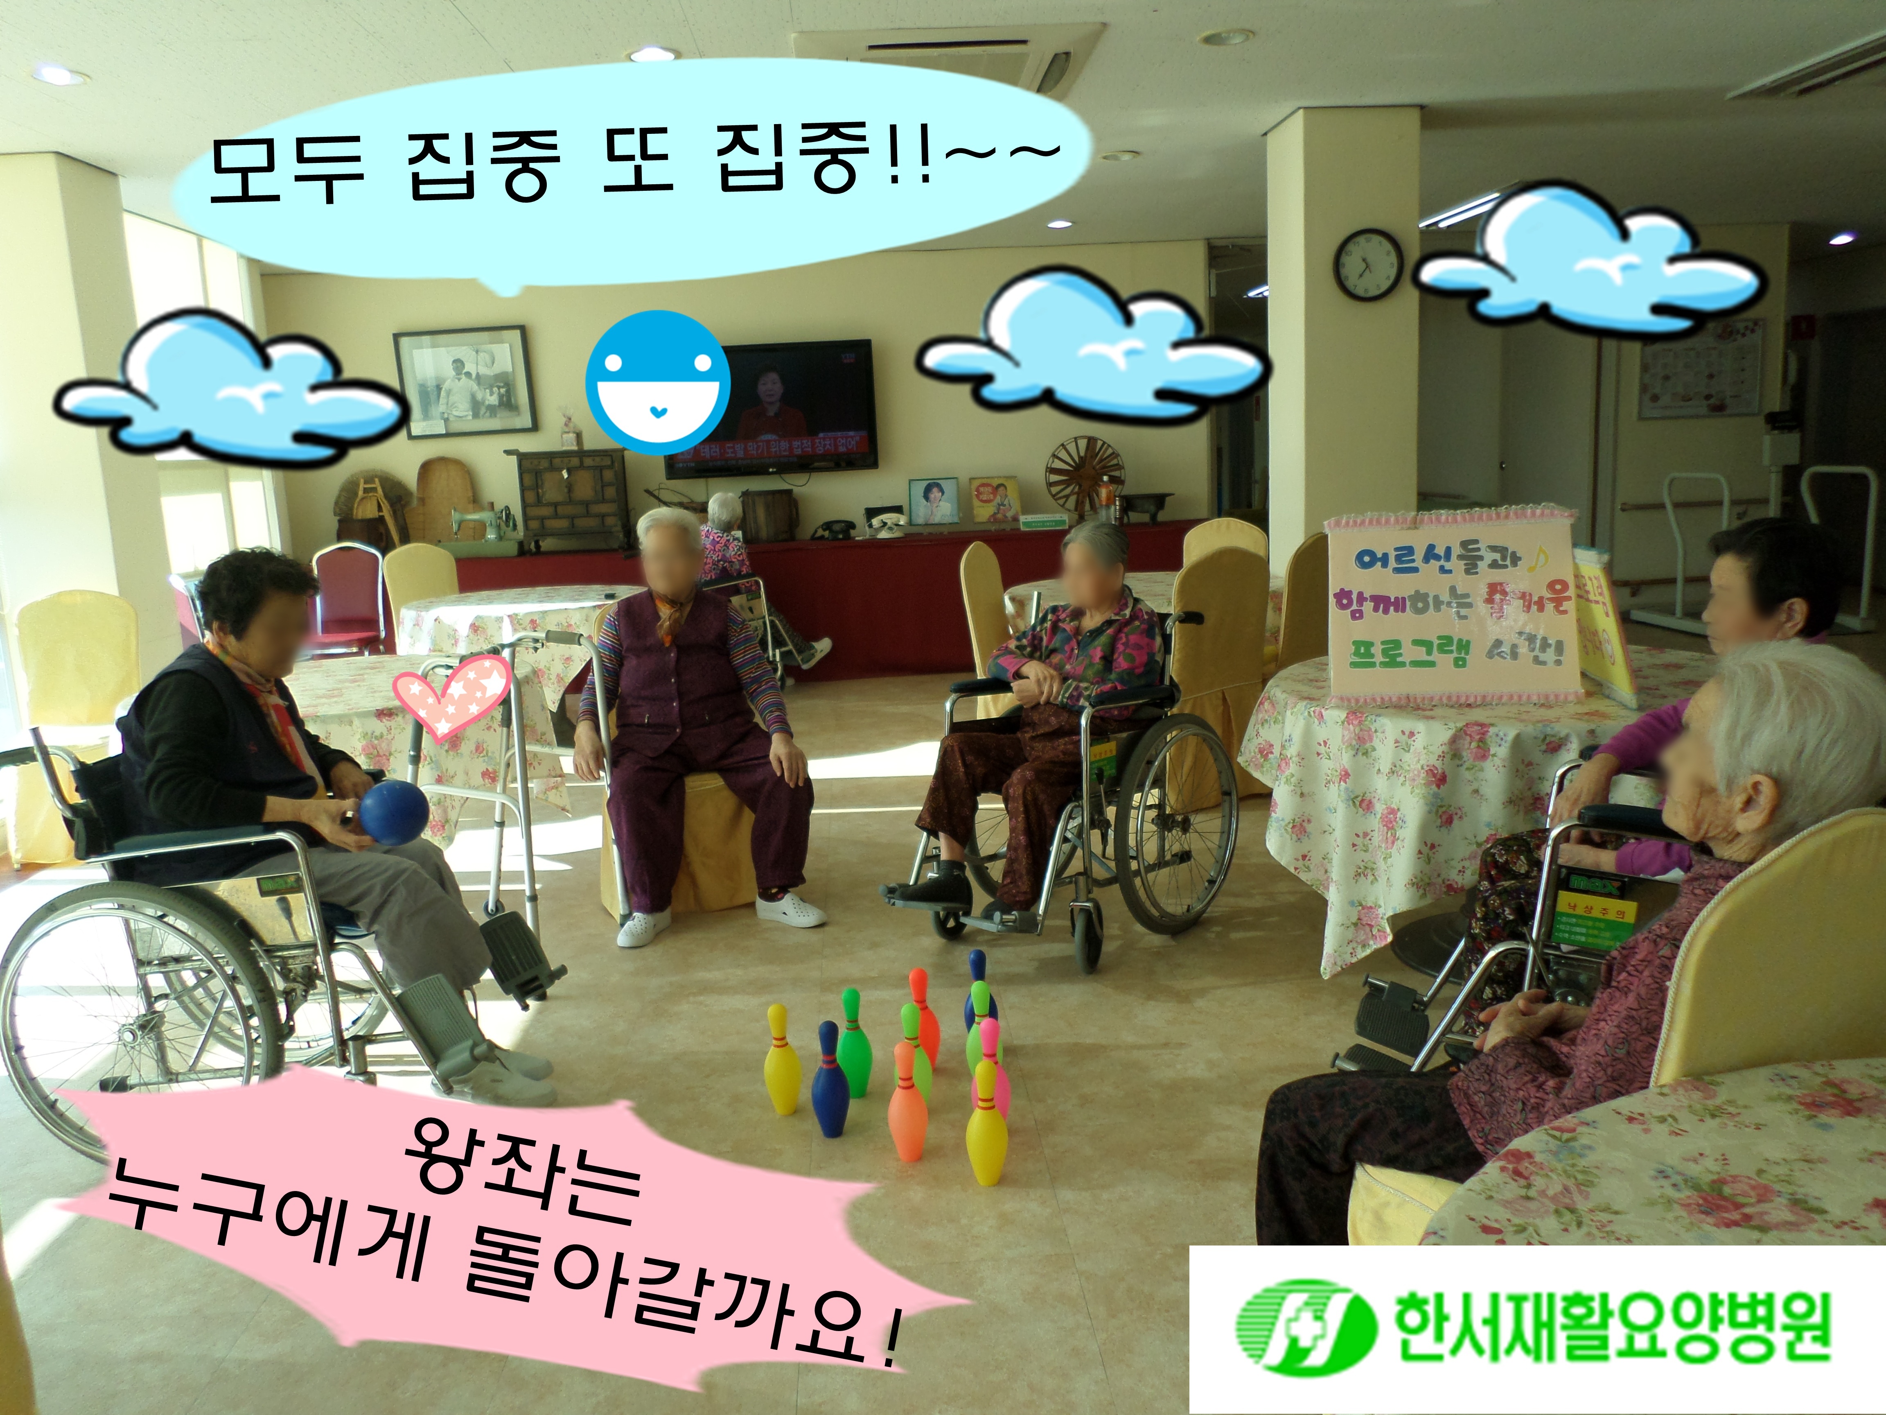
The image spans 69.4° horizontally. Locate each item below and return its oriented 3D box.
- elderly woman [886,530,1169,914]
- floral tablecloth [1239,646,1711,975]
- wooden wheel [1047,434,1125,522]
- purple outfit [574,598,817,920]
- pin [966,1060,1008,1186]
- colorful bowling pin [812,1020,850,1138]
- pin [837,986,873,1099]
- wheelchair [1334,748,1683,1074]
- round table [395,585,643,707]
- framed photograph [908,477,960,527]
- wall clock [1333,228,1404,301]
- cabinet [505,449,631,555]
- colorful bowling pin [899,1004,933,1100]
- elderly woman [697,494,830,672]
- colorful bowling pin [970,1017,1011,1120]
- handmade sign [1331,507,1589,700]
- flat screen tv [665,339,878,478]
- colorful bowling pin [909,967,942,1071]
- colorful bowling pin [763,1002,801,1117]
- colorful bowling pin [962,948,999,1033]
[{"bbox_3d":[0.215,0.022,3.534,0.516,0.997,0.826,5,13,38],"label":"elderly woman"},{"bbox_3d":[1.422,0.231,3.339,1.320,0.630,1.320,-3,10,-4],"label":"floral tablecloth"},{"bbox_3d":[0.963,-1.546,9.192,0.535,0.560,0.150,-3,9,-4],"label":"wooden wheel"},{"bbox_3d":[-0.737,0.125,4.040,0.650,0.910,0.620,-4,9,-10],"label":"purple outfit"},{"bbox_3d":[0.080,0.738,2.417,0.076,0.232,0.076,-3,10,0],"label":"pin"},{"bbox_3d":[-0.212,0.715,2.632,0.074,0.237,0.074,-3,10,0],"label":"colorful bowling pin"},{"bbox_3d":[-0.185,0.693,2.822,0.075,0.235,0.075,-3,9,-5],"label":"pin"},{"bbox_3d":[1.228,0.368,2.392,1.020,0.870,0.620,3,11,28],"label":"wheelchair"},{"bbox_3d":[-2.102,-0.197,7.063,1.300,0.735,1.300,-3,10,-2],"label":"round table"},{"bbox_3d":[-0.052,-1.313,8.720,0.318,0.305,0.025,-3,-4,-4],"label":"framed photograph"},{"bbox_3d":[1.887,-1.955,6.031,0.315,0.315,0.045,-3,9,-4],"label":"wall clock"},{"bbox_3d":[-2.351,-1.332,8.805,0.800,0.660,0.360,-3,10,-2],"label":"cabinet"},{"bbox_3d":[-0.055,0.696,2.691,0.076,0.232,0.076,-3,10,0],"label":"colorful bowling pin"},{"bbox_3d":[-1.215,-0.720,8.657,0.920,1.200,0.500,-10,12,-37],"label":"elderly woman"},{"bbox_3d":[0.093,0.712,2.626,0.076,0.235,0.076,-2,9,1],"label":"colorful bowling pin"},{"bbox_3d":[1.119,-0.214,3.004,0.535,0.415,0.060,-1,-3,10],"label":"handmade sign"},{"bbox_3d":[-1.141,-1.945,8.926,1.395,0.826,0.080,-3,11,-2],"label":"flat screen tv"},{"bbox_3d":[-0.044,0.663,2.879,0.076,0.232,0.076,-3,10,0],"label":"colorful bowling pin"},{"bbox_3d":[-0.323,0.703,2.729,0.074,0.237,0.074,-3,10,0],"label":"colorful bowling pin"},{"bbox_3d":[0.082,0.640,2.987,0.074,0.237,0.074,-3,10,0],"label":"colorful bowling pin"}]

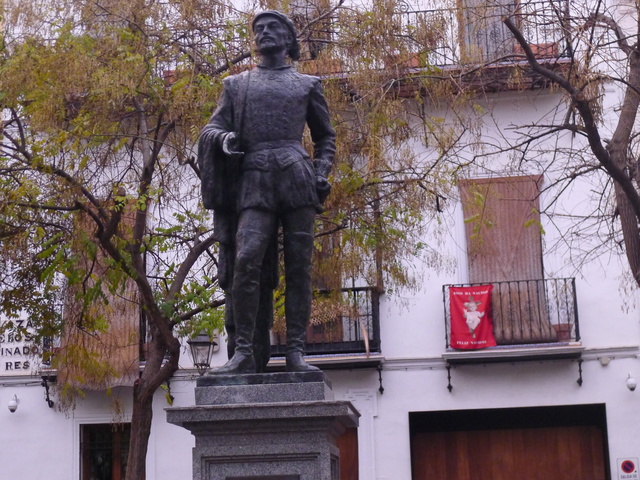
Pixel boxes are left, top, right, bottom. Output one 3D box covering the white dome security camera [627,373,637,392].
[{"bbox_3d":[4.759,2.177,18.362,0.150,0.290,0.290,-3,-11,6],"label":"white dome security camera"}]

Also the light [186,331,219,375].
[{"bbox_3d":[-1.827,1.763,18.802,0.450,0.710,0.450,-3,-11,6],"label":"light"}]

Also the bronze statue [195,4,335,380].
[{"bbox_3d":[-0.323,-0.311,7.250,0.820,2.220,0.700,-3,-11,5],"label":"bronze statue"}]

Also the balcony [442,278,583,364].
[{"bbox_3d":[2.993,1.256,18.637,2.090,1.240,0.500,-3,-11,6],"label":"balcony"}]

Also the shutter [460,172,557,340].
[{"bbox_3d":[2.952,0.316,18.970,1.380,2.680,0.200,-3,-11,6],"label":"shutter"}]

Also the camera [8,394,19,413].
[{"bbox_3d":[-4.952,2.641,19.415,0.150,0.280,0.290,-3,-11,6],"label":"camera"}]

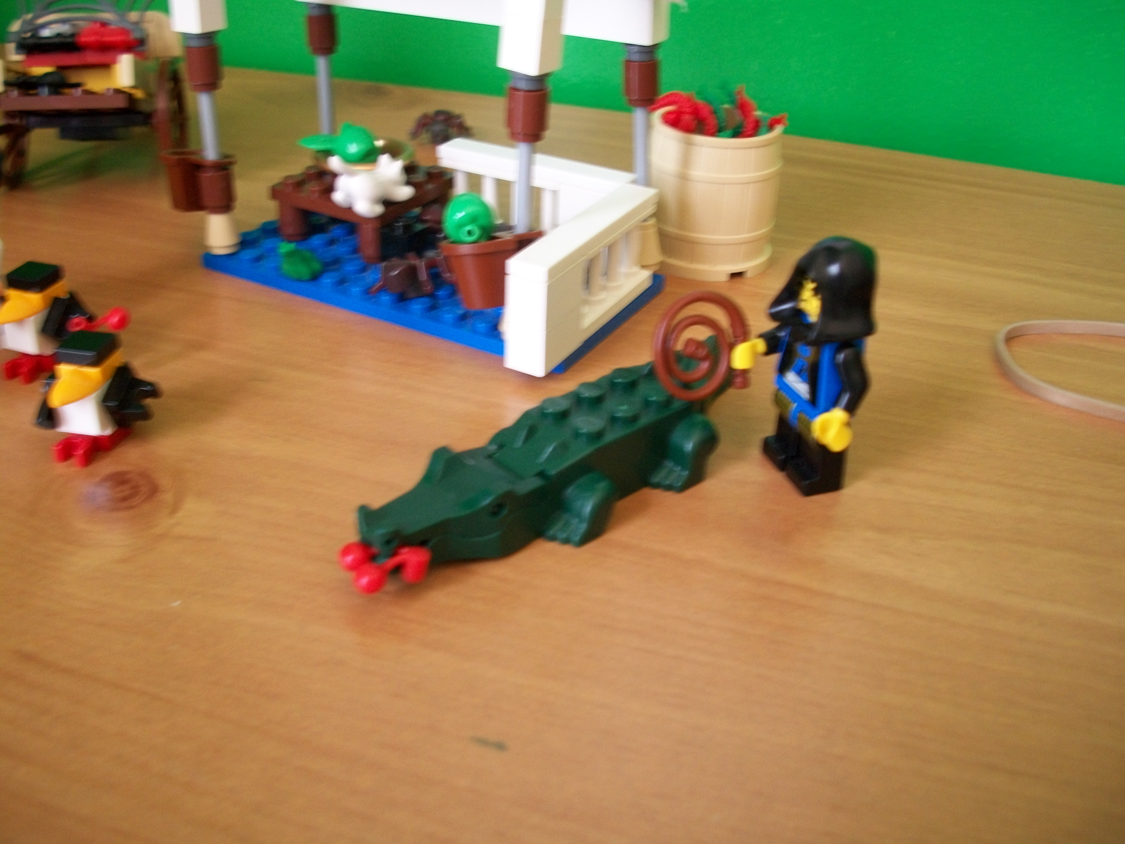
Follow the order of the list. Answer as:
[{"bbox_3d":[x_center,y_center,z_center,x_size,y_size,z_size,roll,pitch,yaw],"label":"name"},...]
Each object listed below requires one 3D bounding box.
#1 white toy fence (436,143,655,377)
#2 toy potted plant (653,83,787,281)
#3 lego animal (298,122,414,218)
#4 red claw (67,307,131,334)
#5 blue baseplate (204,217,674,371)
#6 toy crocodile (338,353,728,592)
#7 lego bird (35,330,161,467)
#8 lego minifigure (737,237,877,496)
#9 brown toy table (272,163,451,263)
[{"bbox_3d":[-0.014,-0.039,0.247,0.056,0.023,0.056,18,35,24],"label":"white toy fence"},{"bbox_3d":[0.036,-0.059,0.271,0.033,0.041,0.033,1,32,-1],"label":"toy potted plant"},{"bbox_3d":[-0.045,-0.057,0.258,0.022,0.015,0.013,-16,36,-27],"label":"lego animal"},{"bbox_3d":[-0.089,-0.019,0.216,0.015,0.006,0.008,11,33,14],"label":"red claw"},{"bbox_3d":[-0.030,-0.036,0.264,0.096,0.005,0.048,18,35,24],"label":"blue baseplate"},{"bbox_3d":[0.000,0.005,0.189,0.083,0.017,0.026,-23,40,-35],"label":"toy crocodile"},{"bbox_3d":[-0.080,-0.004,0.197,0.024,0.020,0.015,11,33,14],"label":"lego bird"},{"bbox_3d":[0.042,-0.010,0.192,0.018,0.043,0.024,-9,33,-17],"label":"lego minifigure"},{"bbox_3d":[-0.047,-0.053,0.276,0.032,0.015,0.032,18,35,24],"label":"brown toy table"}]

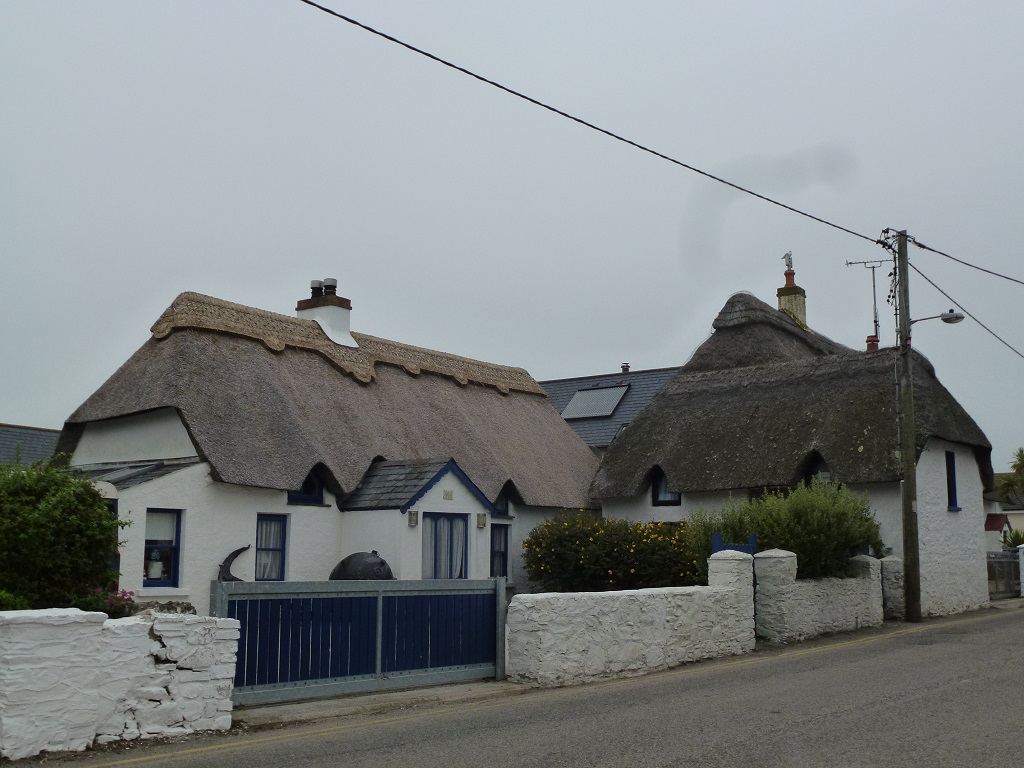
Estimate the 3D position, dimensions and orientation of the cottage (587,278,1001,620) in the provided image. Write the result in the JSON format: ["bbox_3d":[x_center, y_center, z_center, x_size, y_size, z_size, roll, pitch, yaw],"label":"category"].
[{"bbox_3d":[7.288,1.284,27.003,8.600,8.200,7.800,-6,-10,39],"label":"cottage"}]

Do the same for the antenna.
[{"bbox_3d":[8.470,-2.019,25.166,1.150,1.925,0.400,-3,-8,18],"label":"antenna"}]

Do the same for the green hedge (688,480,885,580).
[{"bbox_3d":[4.904,3.101,19.183,2.000,2.450,3.700,-6,-10,38],"label":"green hedge"}]

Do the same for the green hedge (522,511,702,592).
[{"bbox_3d":[1.384,2.716,14.404,2.400,1.900,1.400,6,-10,-38],"label":"green hedge"}]

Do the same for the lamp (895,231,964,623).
[{"bbox_3d":[7.839,0.763,20.343,1.250,7.400,0.330,-7,-11,42],"label":"lamp"}]

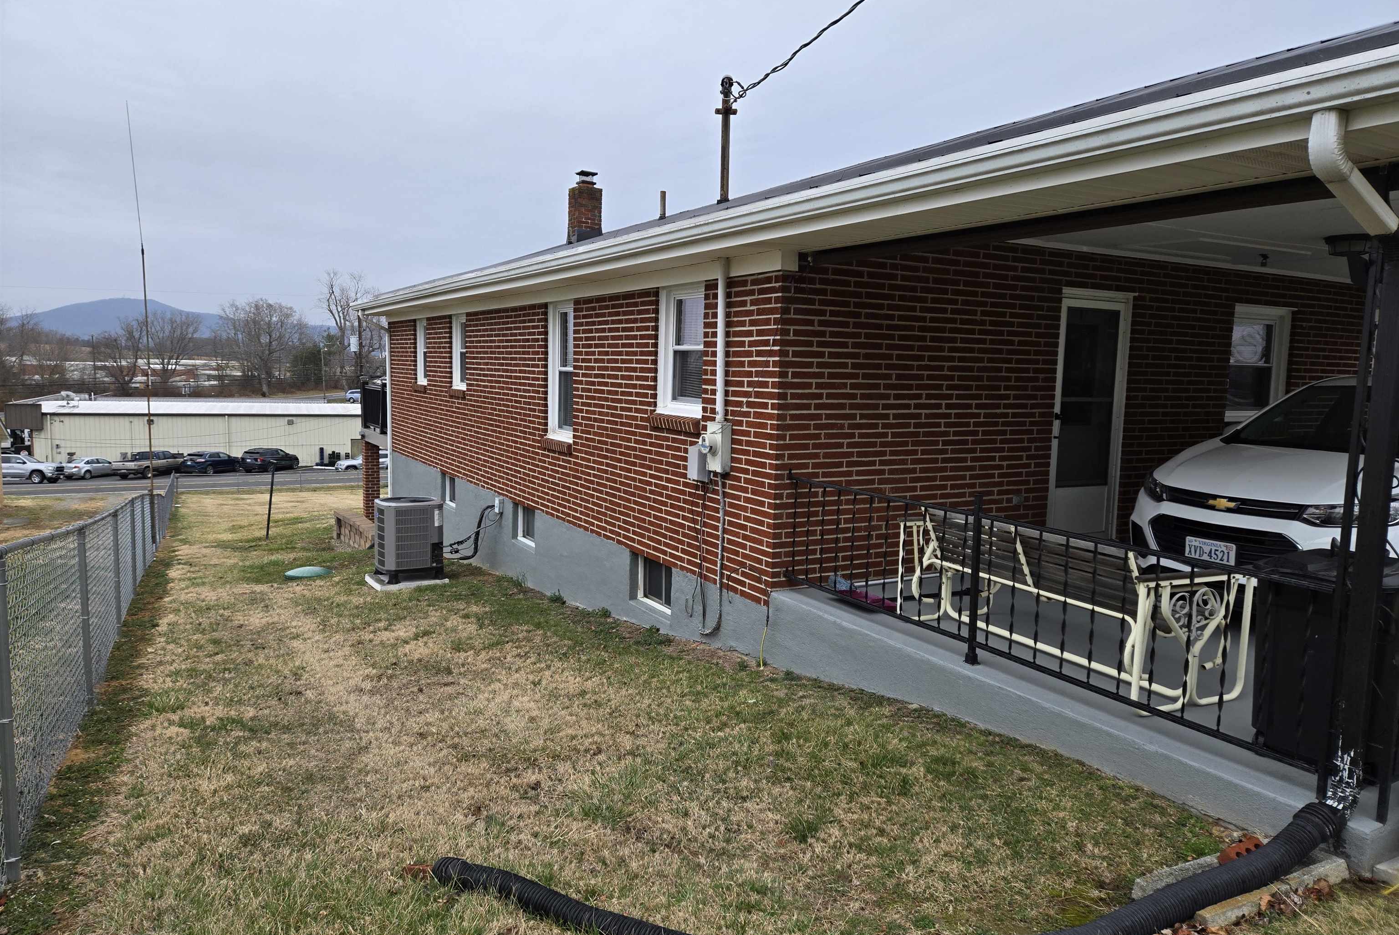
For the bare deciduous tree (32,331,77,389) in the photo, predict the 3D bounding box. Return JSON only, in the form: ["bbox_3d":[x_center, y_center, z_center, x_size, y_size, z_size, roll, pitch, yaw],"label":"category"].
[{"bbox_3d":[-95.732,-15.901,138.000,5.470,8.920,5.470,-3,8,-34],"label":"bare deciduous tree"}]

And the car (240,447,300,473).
[{"bbox_3d":[-32.094,-0.614,69.841,2.000,1.770,5.000,2,6,8],"label":"car"}]

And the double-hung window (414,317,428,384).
[{"bbox_3d":[-4.315,-1.824,14.622,0.120,1.025,0.640,-2,7,-30],"label":"double-hung window"}]

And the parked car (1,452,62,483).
[{"bbox_3d":[-46.889,0.130,63.512,5.920,1.950,2.060,1,6,-7],"label":"parked car"}]

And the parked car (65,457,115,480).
[{"bbox_3d":[-43.565,0.071,66.933,1.830,1.460,4.850,3,6,11],"label":"parked car"}]

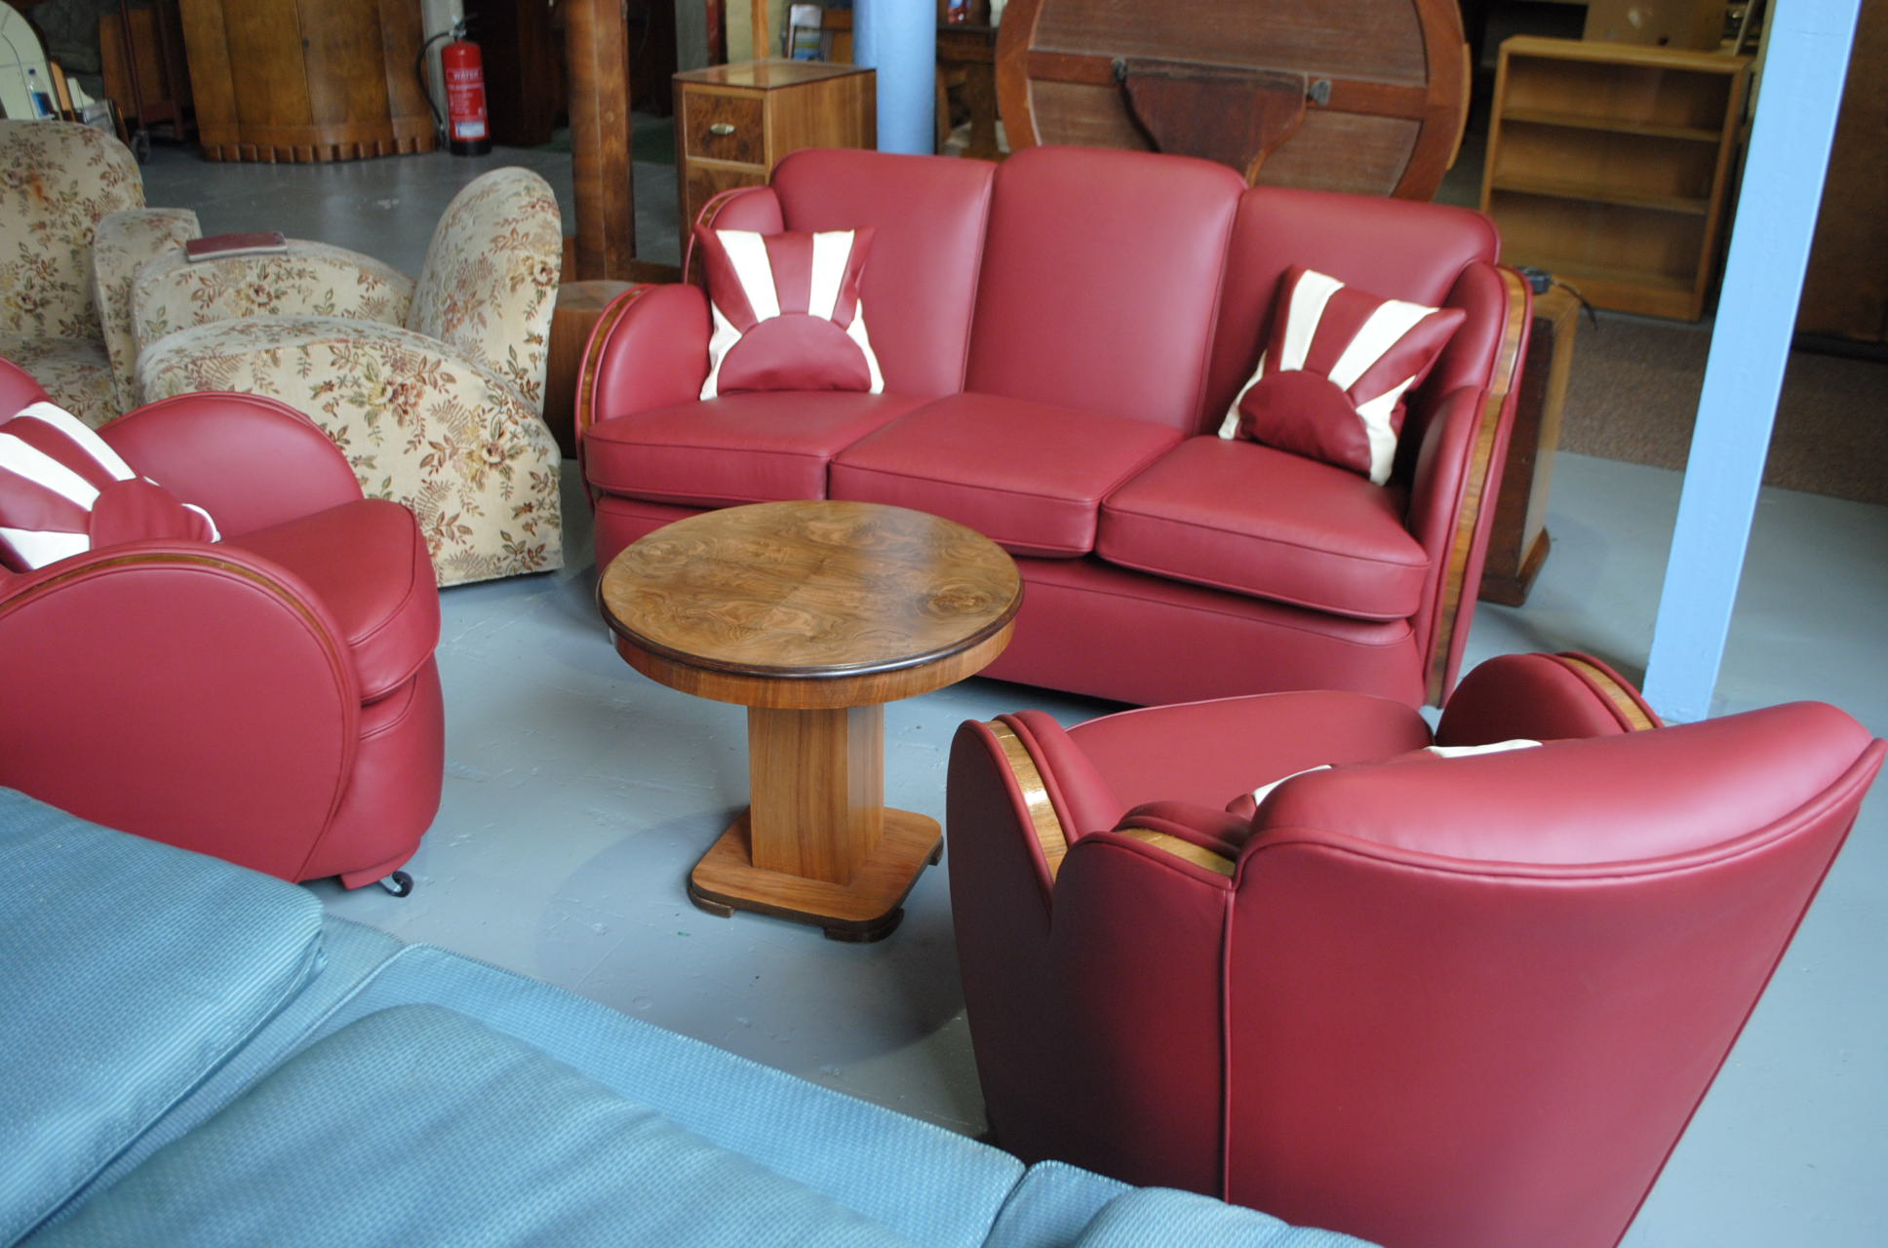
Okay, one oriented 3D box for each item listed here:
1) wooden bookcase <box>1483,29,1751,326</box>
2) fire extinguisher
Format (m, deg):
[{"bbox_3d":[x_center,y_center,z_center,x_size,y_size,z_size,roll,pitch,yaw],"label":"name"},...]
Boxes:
[{"bbox_3d":[2.315,-1.554,6.065,0.784,0.836,0.261,14,27,26],"label":"wooden bookcase"},{"bbox_3d":[-2.258,-2.532,8.162,0.191,0.602,0.191,-5,25,-14],"label":"fire extinguisher"}]

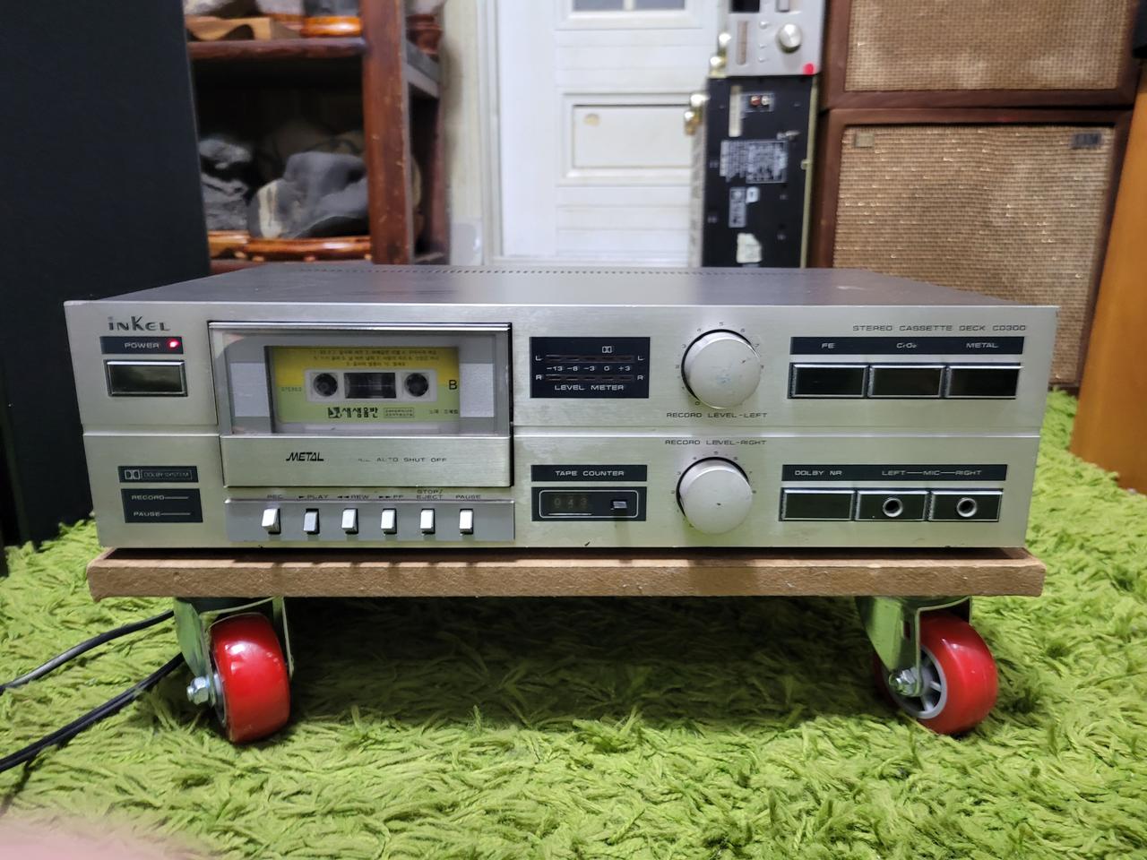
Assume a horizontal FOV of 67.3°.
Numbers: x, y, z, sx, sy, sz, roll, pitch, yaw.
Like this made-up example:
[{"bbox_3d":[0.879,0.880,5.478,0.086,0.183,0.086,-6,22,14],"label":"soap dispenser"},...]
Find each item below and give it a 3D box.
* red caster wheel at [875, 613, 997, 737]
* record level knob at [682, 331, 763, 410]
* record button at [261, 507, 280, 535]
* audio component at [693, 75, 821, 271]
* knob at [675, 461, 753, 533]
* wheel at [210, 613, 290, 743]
[{"bbox_3d":[0.189,0.126,0.452,0.029,0.064,0.064,-6,15,-25],"label":"red caster wheel"},{"bbox_3d":[0.066,-0.026,0.382,0.033,0.033,0.015,0,13,-1],"label":"record level knob"},{"bbox_3d":[-0.140,0.043,0.399,0.006,0.012,0.008,0,13,-1],"label":"record button"},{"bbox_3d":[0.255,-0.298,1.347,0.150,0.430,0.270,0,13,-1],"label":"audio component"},{"bbox_3d":[0.066,0.031,0.396,0.033,0.033,0.015,0,13,-1],"label":"knob"},{"bbox_3d":[-0.168,0.127,0.442,0.029,0.064,0.064,-8,16,-30],"label":"wheel"}]

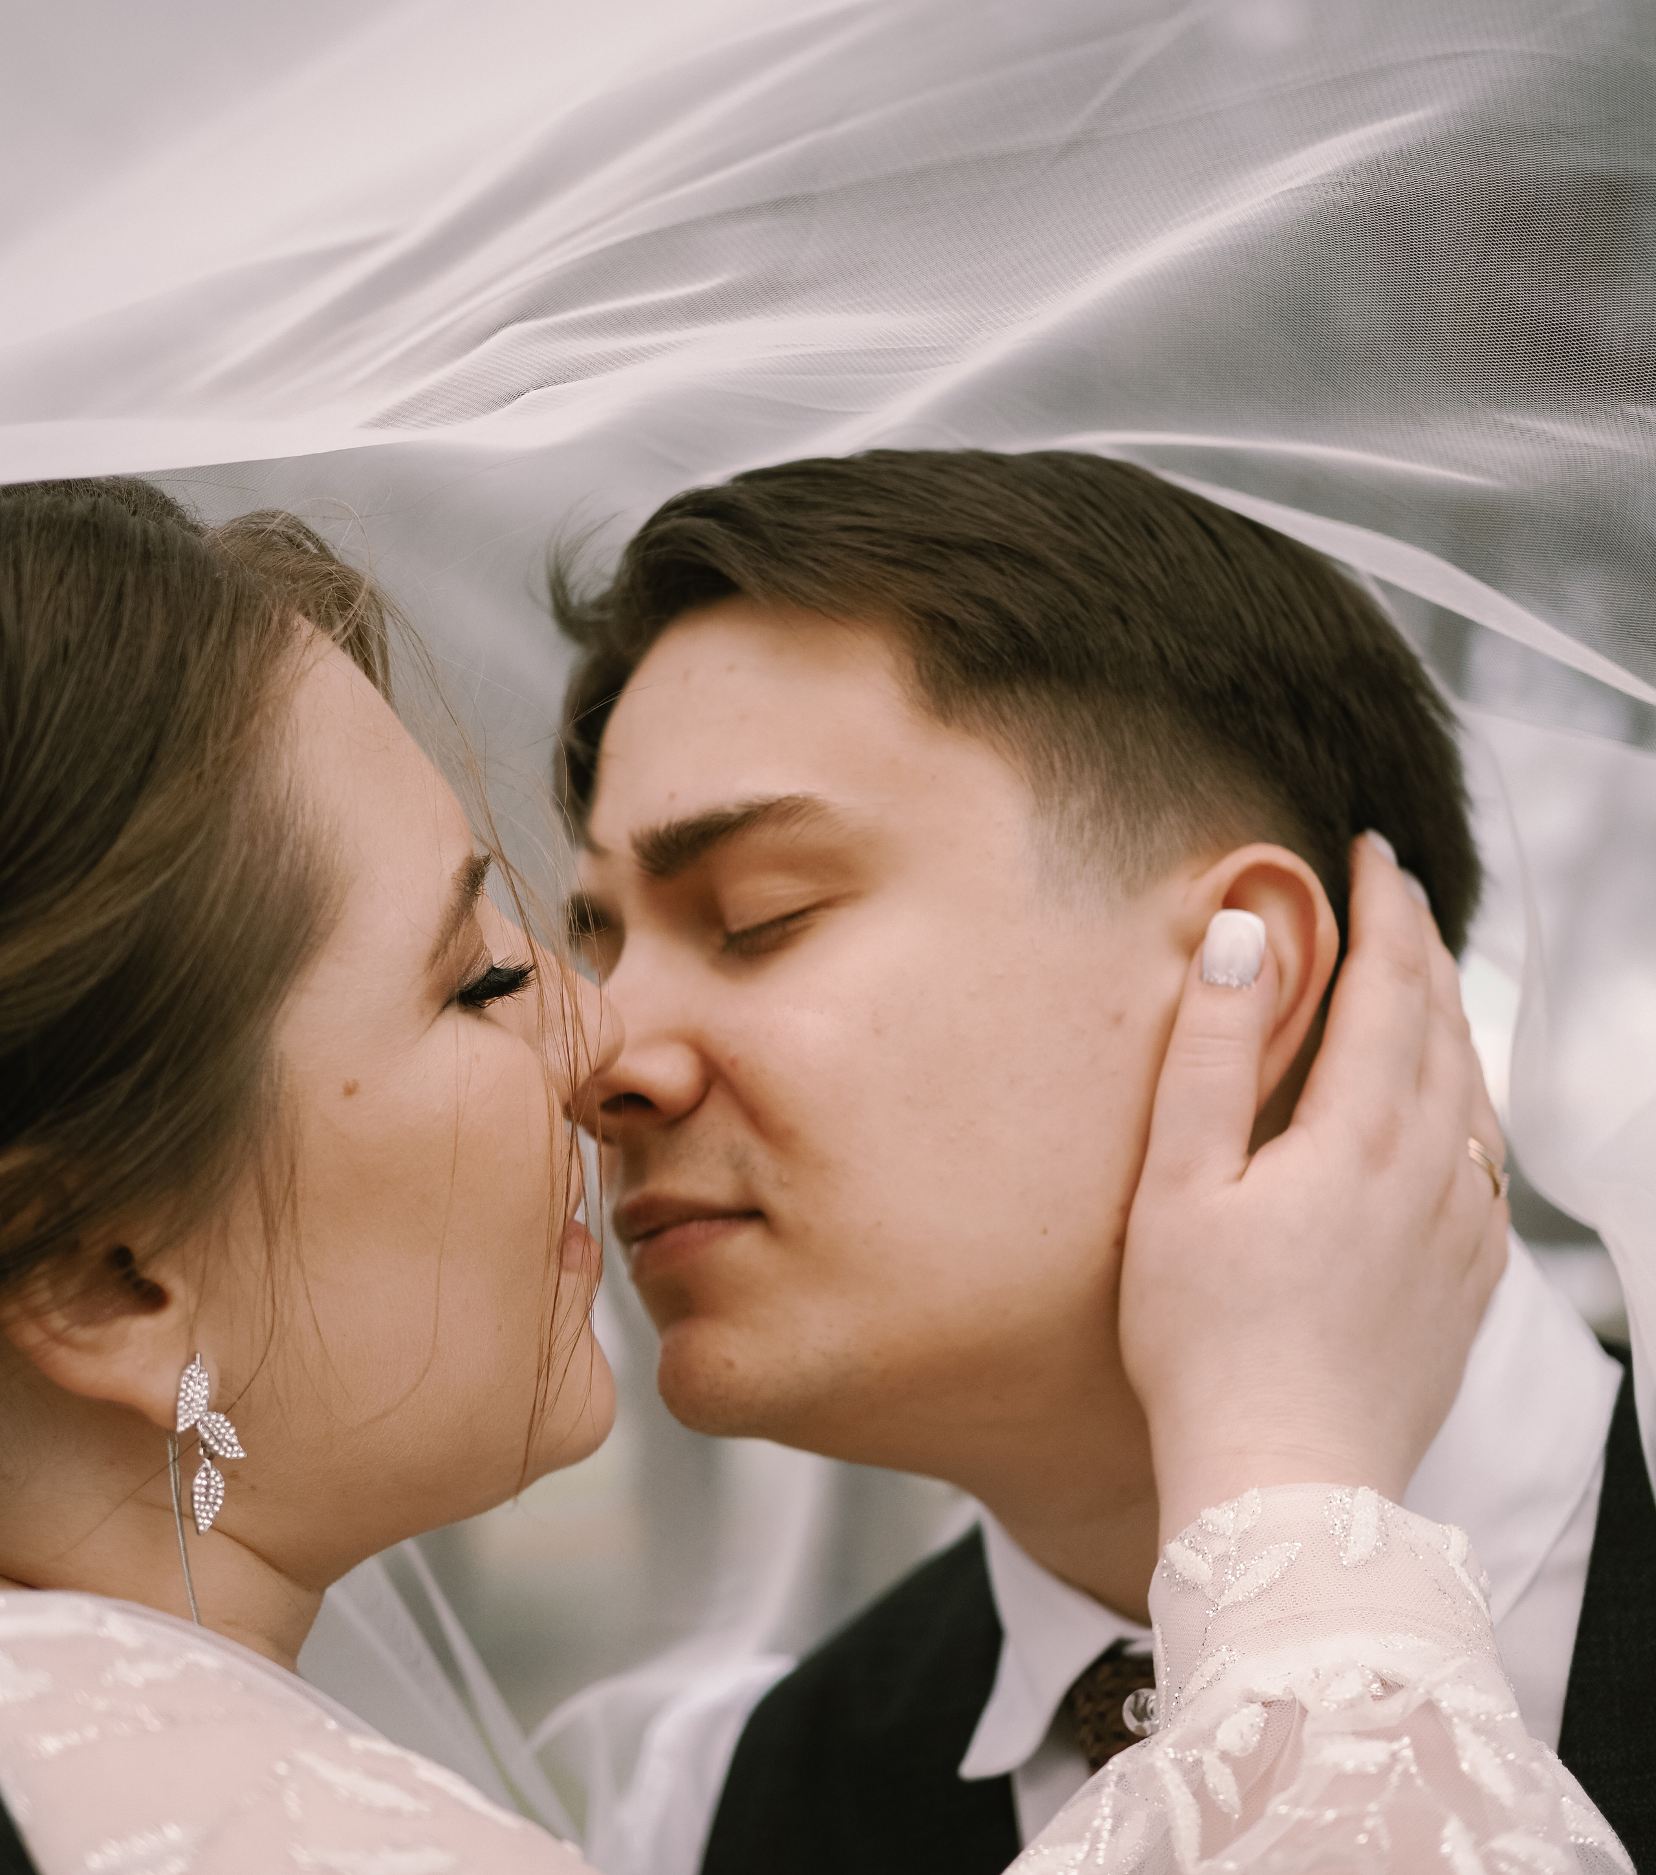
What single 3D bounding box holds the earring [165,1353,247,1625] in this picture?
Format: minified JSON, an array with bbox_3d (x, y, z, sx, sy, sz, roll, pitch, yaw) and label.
[{"bbox_3d":[-0.122,0.108,0.625,0.015,0.055,0.010,0,0,-25],"label":"earring"}]

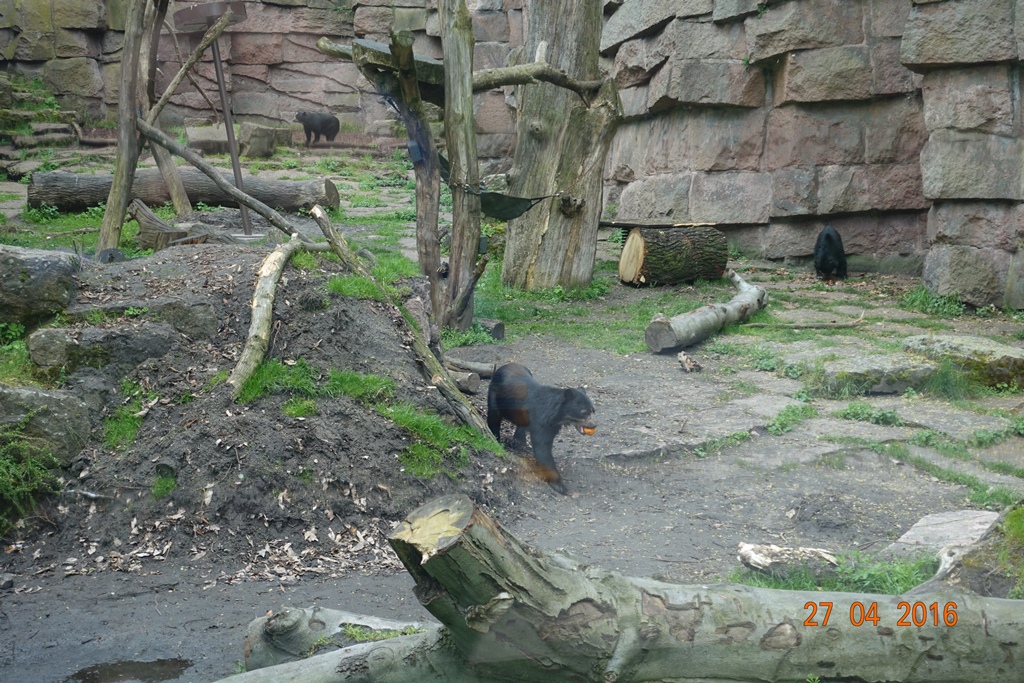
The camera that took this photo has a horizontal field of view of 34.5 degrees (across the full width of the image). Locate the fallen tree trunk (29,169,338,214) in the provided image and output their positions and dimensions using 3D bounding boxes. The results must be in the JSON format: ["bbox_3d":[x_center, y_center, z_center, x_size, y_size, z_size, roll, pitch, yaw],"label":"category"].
[{"bbox_3d":[-4.868,-2.217,24.300,4.600,0.590,0.570,2,12,11],"label":"fallen tree trunk"}]

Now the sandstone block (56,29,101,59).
[{"bbox_3d":[-9.553,-6.530,36.300,0.970,0.674,0.600,-2,9,-12],"label":"sandstone block"}]

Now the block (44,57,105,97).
[{"bbox_3d":[-9.638,-5.805,36.300,1.300,0.902,0.600,-2,9,-12],"label":"block"}]

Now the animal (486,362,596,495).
[{"bbox_3d":[0.220,0.671,13.714,0.500,0.800,1.220,-9,15,-36],"label":"animal"}]

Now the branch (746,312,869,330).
[{"bbox_3d":[3.116,-0.214,17.600,1.290,0.140,0.160,0,9,0],"label":"branch"}]

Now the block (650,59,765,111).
[{"bbox_3d":[2.893,-3.697,23.799,1.704,0.732,0.650,3,7,22],"label":"block"}]

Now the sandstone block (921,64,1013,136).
[{"bbox_3d":[5.772,-3.068,20.900,1.130,0.858,0.650,3,9,18],"label":"sandstone block"}]

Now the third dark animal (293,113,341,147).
[{"bbox_3d":[-4.730,-5.159,40.231,1.200,0.800,0.480,-7,14,-29],"label":"third dark animal"}]

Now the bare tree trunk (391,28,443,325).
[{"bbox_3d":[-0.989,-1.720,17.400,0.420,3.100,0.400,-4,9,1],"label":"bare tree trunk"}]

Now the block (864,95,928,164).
[{"bbox_3d":[5.379,-2.998,23.114,0.884,0.967,0.650,3,13,11],"label":"block"}]

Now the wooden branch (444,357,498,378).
[{"bbox_3d":[-0.490,0.247,17.133,0.680,0.170,0.170,-3,13,-11],"label":"wooden branch"}]

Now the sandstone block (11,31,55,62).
[{"bbox_3d":[-10.544,-6.509,36.300,0.920,0.631,0.600,-2,9,-12],"label":"sandstone block"}]

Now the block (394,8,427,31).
[{"bbox_3d":[-2.437,-7.816,40.273,0.824,0.573,0.550,0,7,0],"label":"block"}]

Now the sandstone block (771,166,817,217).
[{"bbox_3d":[4.037,-2.125,23.276,0.648,0.695,0.600,3,7,22],"label":"sandstone block"}]

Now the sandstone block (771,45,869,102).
[{"bbox_3d":[4.306,-3.672,22.800,1.280,0.775,0.600,3,9,18],"label":"sandstone block"}]

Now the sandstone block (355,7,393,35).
[{"bbox_3d":[-3.333,-7.794,40.298,0.970,0.716,0.600,0,7,0],"label":"sandstone block"}]

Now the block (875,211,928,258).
[{"bbox_3d":[5.476,-1.520,22.980,0.701,0.632,0.600,3,7,20],"label":"block"}]

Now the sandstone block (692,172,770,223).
[{"bbox_3d":[3.212,-2.076,23.676,1.163,0.763,0.600,3,7,22],"label":"sandstone block"}]

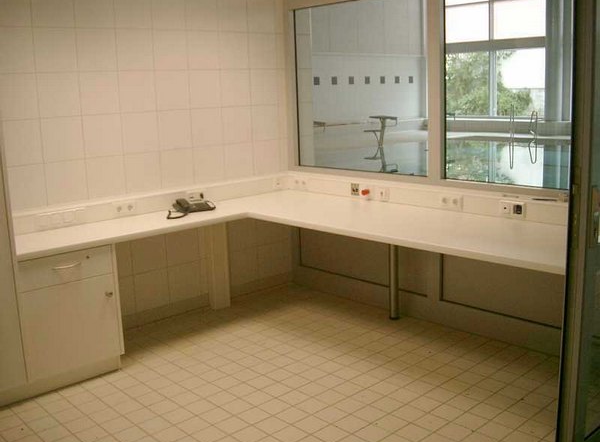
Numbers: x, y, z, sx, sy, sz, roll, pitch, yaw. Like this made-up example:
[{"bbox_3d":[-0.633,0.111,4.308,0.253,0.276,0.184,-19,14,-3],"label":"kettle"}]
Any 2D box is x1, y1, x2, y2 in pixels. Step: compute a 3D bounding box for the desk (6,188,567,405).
[{"bbox_3d":[0.009,0.455,3.344,2.250,0.740,2.640,-12,15,-42],"label":"desk"}]

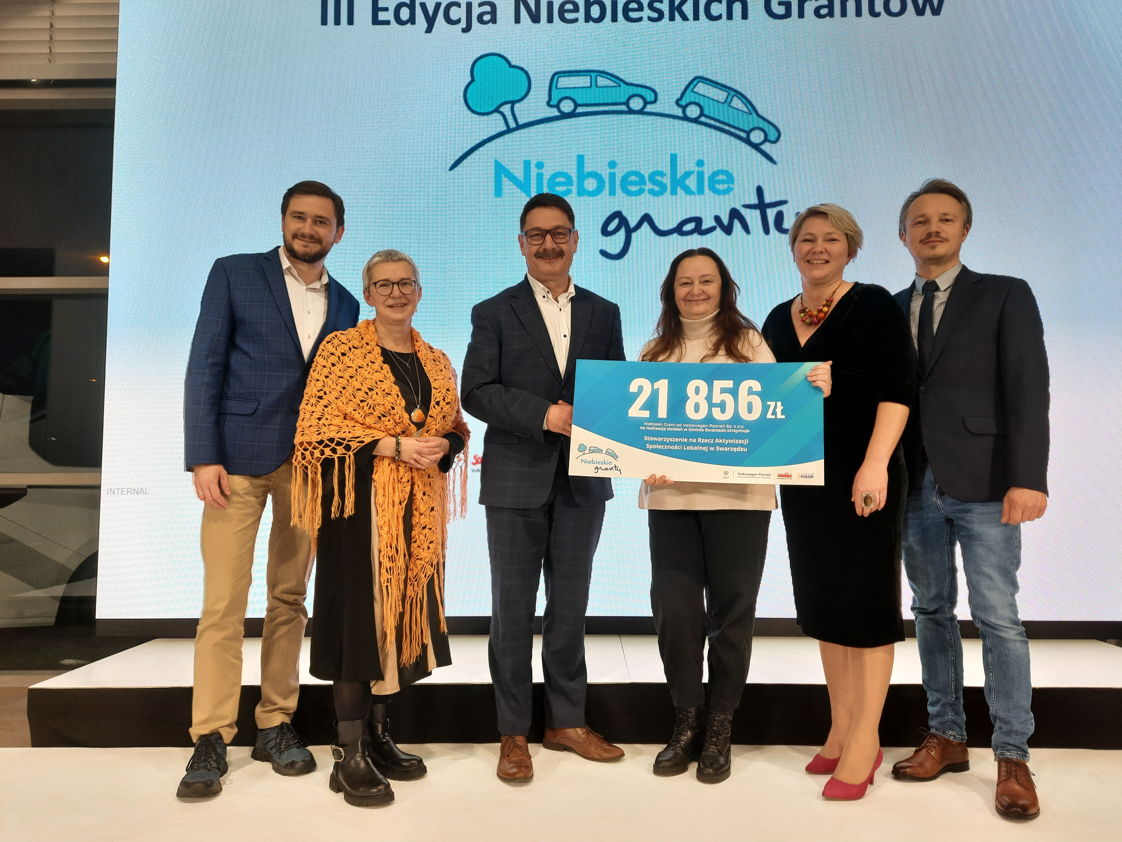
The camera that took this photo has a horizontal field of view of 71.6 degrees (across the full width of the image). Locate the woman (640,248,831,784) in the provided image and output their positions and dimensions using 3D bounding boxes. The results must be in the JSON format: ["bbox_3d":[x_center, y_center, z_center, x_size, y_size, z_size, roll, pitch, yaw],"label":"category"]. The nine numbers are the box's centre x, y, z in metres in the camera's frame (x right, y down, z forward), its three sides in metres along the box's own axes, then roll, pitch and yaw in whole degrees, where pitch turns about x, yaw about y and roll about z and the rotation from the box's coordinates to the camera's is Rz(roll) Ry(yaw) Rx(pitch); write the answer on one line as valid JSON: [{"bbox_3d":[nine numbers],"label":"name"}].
[{"bbox_3d":[0.516,0.258,2.404,0.540,1.606,0.430,-1,-4,12],"label":"woman"}]

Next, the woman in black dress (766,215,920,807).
[{"bbox_3d":[0.833,0.197,2.327,0.500,1.719,0.410,-4,-5,43],"label":"woman in black dress"}]

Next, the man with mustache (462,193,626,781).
[{"bbox_3d":[-0.046,0.162,2.470,0.550,1.808,0.420,1,-4,-19],"label":"man with mustache"}]

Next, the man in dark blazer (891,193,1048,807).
[{"bbox_3d":[1.165,0.166,2.269,0.410,1.772,0.540,4,-5,-45],"label":"man in dark blazer"}]

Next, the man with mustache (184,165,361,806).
[{"bbox_3d":[-0.885,0.153,2.371,0.560,1.812,0.410,3,-5,-37],"label":"man with mustache"}]

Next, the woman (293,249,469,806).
[{"bbox_3d":[-0.538,0.266,2.303,0.510,1.576,0.420,3,-5,-40],"label":"woman"}]

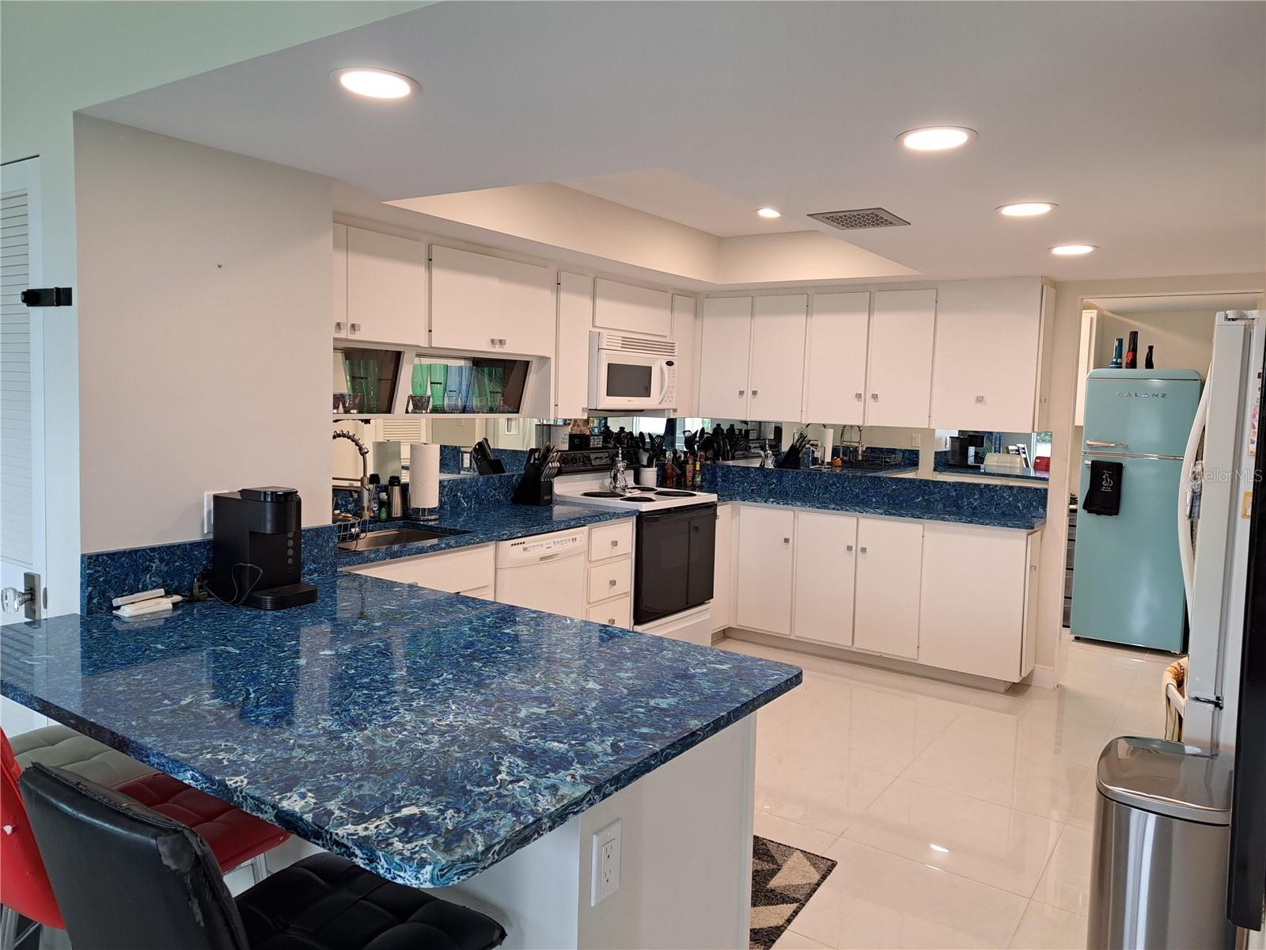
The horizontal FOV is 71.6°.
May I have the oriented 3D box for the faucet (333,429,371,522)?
[{"bbox_3d":[-1.175,0.024,3.538,0.277,0.406,0.085,3,5,14],"label":"faucet"}]

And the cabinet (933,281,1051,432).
[{"bbox_3d":[1.927,-0.631,4.713,0.520,0.779,0.377,5,6,34],"label":"cabinet"}]

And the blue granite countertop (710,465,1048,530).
[{"bbox_3d":[1.222,0.095,5.069,2.098,0.177,0.374,5,6,35],"label":"blue granite countertop"}]

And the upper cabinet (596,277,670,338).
[{"bbox_3d":[-0.119,-0.919,4.945,0.316,0.261,0.756,5,6,35],"label":"upper cabinet"}]

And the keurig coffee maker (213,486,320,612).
[{"bbox_3d":[-1.000,0.188,2.382,0.278,0.302,0.141,5,6,34],"label":"keurig coffee maker"}]

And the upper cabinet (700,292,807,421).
[{"bbox_3d":[0.817,-0.718,5.470,0.699,0.750,0.377,5,6,34],"label":"upper cabinet"}]

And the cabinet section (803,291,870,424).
[{"bbox_3d":[1.235,-0.659,5.075,0.372,0.733,0.330,5,6,35],"label":"cabinet section"}]

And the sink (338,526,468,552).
[{"bbox_3d":[-1.009,0.338,3.501,0.411,0.196,0.595,5,6,34],"label":"sink"}]

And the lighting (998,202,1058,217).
[{"bbox_3d":[1.253,-0.846,2.790,0.176,0.025,0.176,5,6,35],"label":"lighting"}]

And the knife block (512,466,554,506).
[{"bbox_3d":[-0.520,0.047,4.586,0.198,0.215,0.087,5,6,34],"label":"knife block"}]

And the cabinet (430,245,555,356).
[{"bbox_3d":[-0.758,-0.780,4.087,0.353,0.422,0.810,5,6,34],"label":"cabinet"}]

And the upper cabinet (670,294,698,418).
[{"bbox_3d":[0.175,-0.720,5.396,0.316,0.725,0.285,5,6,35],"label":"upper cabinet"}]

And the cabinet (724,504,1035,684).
[{"bbox_3d":[1.403,0.594,5.028,1.656,0.780,0.537,5,6,34],"label":"cabinet"}]

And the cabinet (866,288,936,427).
[{"bbox_3d":[1.521,-0.631,4.829,0.356,0.723,0.341,5,6,35],"label":"cabinet"}]

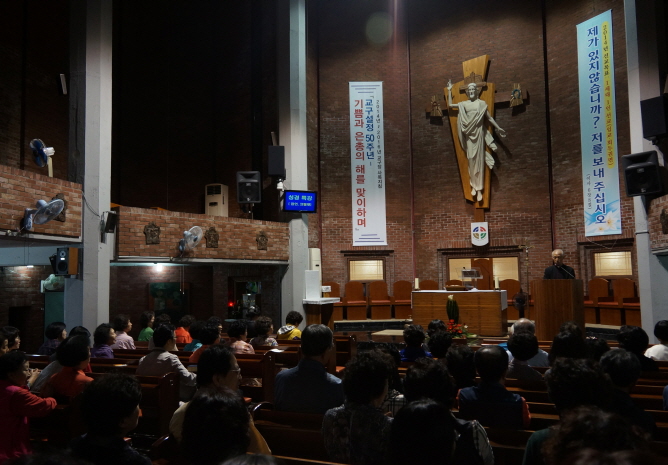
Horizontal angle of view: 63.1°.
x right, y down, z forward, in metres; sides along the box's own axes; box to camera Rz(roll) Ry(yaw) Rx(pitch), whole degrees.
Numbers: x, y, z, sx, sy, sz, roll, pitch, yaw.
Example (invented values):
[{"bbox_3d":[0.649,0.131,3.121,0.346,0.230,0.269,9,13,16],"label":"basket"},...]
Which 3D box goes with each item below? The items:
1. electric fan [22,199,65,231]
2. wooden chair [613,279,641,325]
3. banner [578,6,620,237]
[{"bbox_3d":[-3.970,-0.239,7.430,0.550,0.430,0.470,-2,-4,14],"label":"electric fan"},{"bbox_3d":[6.133,1.423,11.252,0.520,0.980,0.500,3,-6,-44],"label":"wooden chair"},{"bbox_3d":[6.186,-2.525,12.742,0.030,5.180,0.890,2,-5,-32],"label":"banner"}]

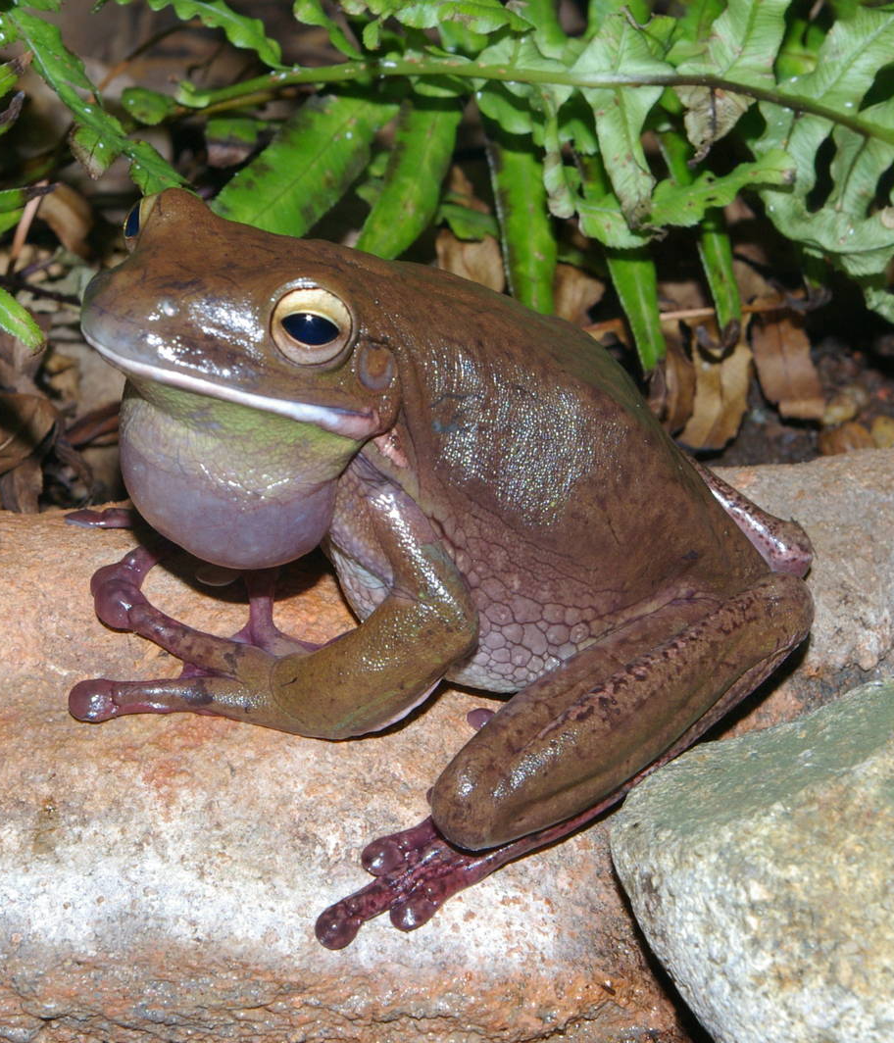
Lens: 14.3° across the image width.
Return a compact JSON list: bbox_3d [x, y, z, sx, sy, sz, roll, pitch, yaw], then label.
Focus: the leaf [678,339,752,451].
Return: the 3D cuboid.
[{"bbox_3d":[0.041,-0.019,0.550,0.009,0.006,0.018,5,77,4],"label":"leaf"}]

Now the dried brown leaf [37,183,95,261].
[{"bbox_3d":[-0.064,-0.051,0.600,0.008,0.015,0.007,-24,-3,-4],"label":"dried brown leaf"}]

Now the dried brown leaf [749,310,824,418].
[{"bbox_3d":[0.053,-0.024,0.560,0.010,0.006,0.018,-11,76,6],"label":"dried brown leaf"}]

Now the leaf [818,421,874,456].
[{"bbox_3d":[0.062,-0.013,0.557,0.009,0.005,0.009,0,35,0],"label":"leaf"}]

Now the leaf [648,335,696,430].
[{"bbox_3d":[0.035,-0.021,0.550,0.007,0.006,0.018,-4,77,4],"label":"leaf"}]

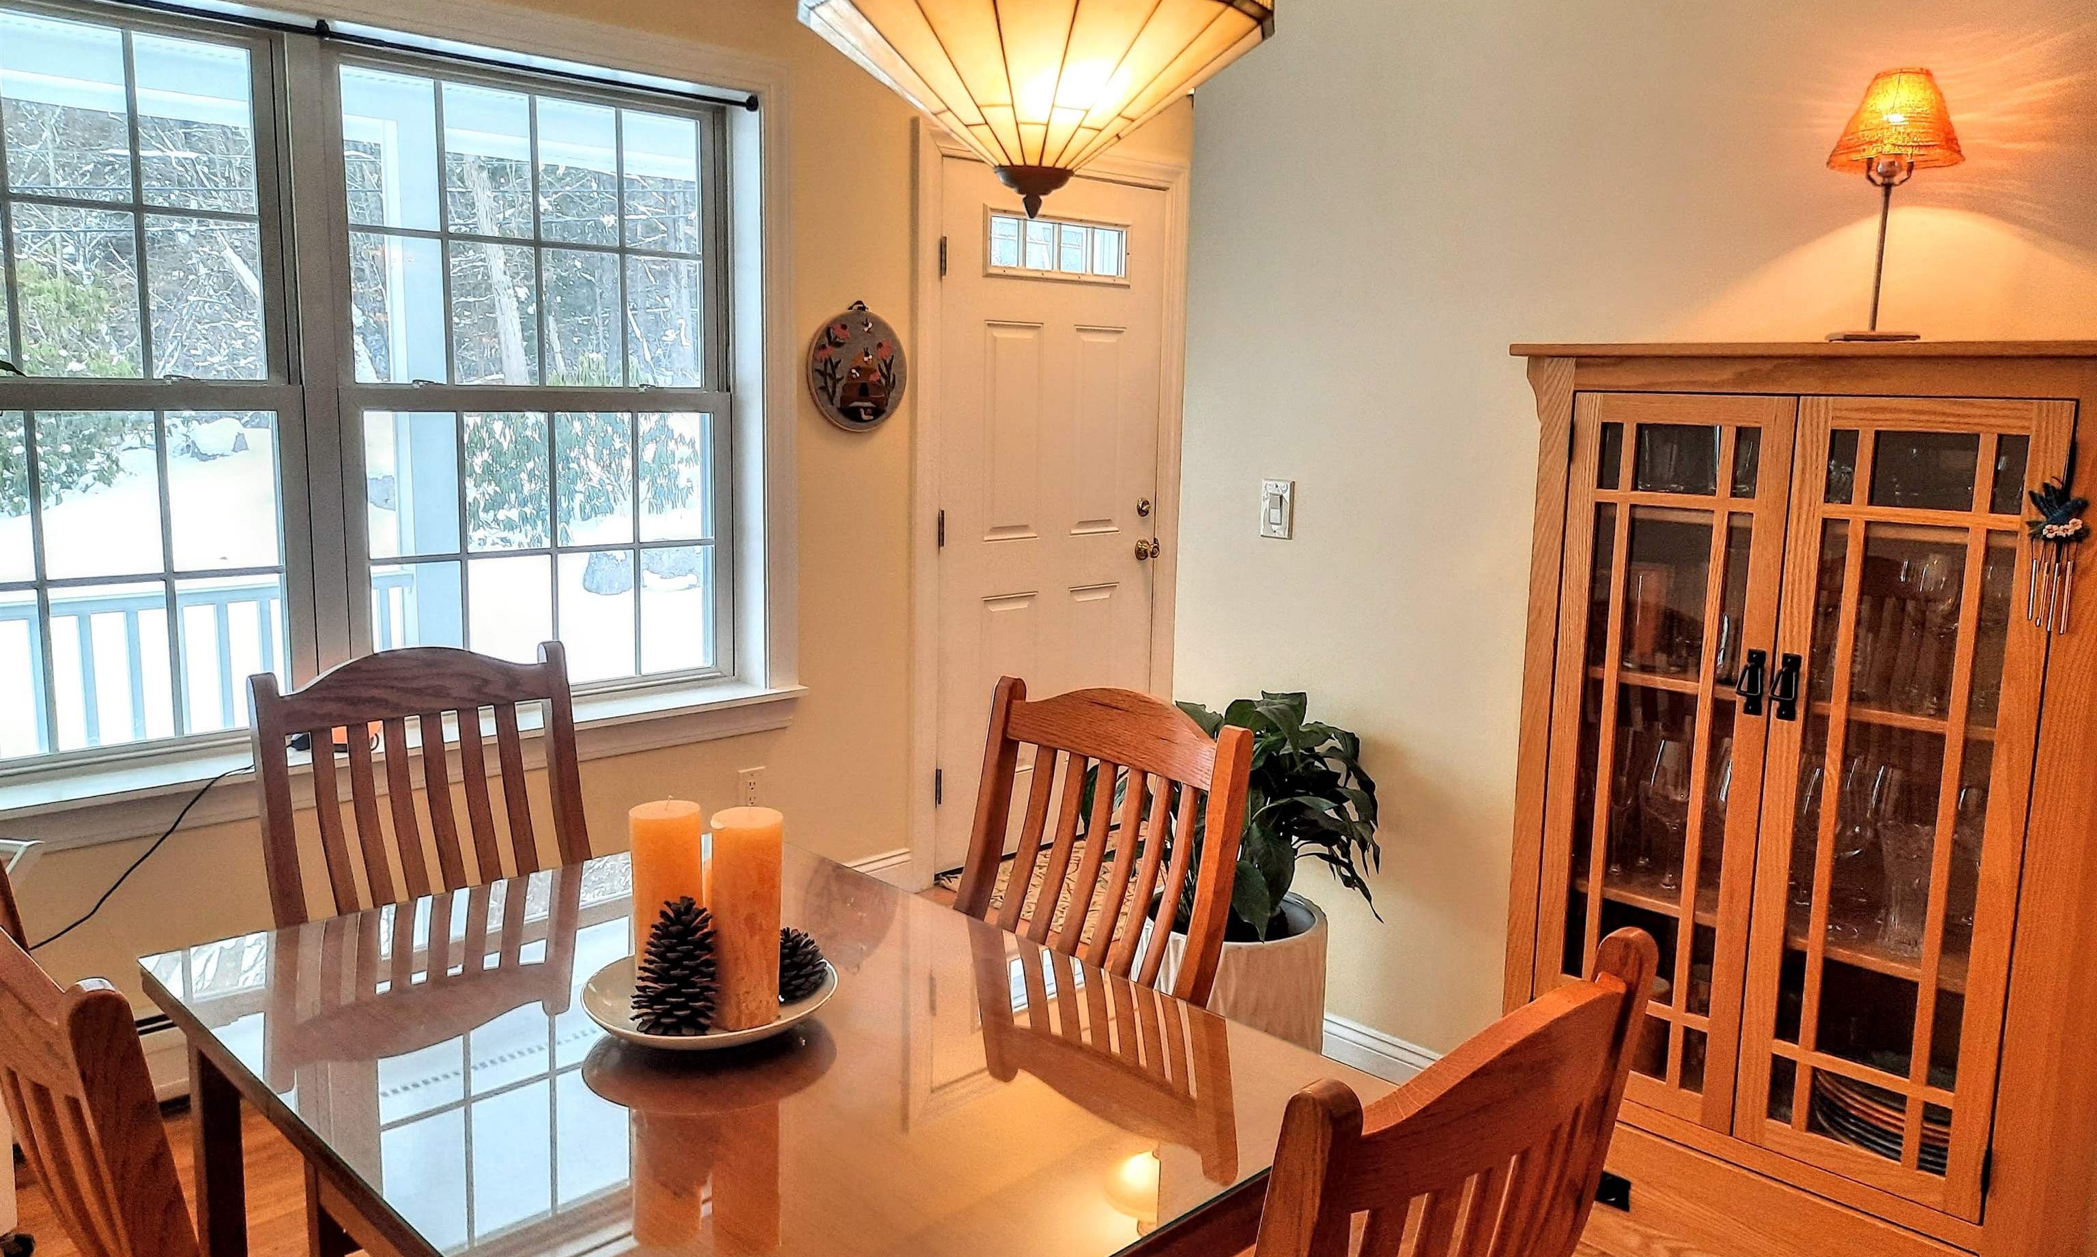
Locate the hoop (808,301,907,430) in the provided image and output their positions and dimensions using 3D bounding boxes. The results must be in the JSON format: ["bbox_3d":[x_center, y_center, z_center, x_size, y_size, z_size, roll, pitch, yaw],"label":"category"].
[{"bbox_3d":[-0.496,-0.684,3.974,0.305,0.330,0.022,-7,12,-44],"label":"hoop"}]

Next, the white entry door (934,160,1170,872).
[{"bbox_3d":[0.011,-0.328,4.584,0.920,2.020,0.055,-7,12,-44],"label":"white entry door"}]

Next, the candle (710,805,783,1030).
[{"bbox_3d":[-0.324,0.308,1.615,0.075,0.222,0.075,1,9,0],"label":"candle"}]

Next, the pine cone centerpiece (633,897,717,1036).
[{"bbox_3d":[-0.389,0.343,1.571,0.083,0.138,0.083,1,9,0],"label":"pine cone centerpiece"}]

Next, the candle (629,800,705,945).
[{"bbox_3d":[-0.411,0.303,1.634,0.075,0.222,0.075,-7,12,-44],"label":"candle"}]

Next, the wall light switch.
[{"bbox_3d":[0.478,-0.251,3.208,0.012,0.122,0.077,-7,12,-44],"label":"wall light switch"}]

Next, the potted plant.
[{"bbox_3d":[0.374,0.550,3.015,0.580,0.860,0.580,1,9,0],"label":"potted plant"}]

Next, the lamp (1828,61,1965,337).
[{"bbox_3d":[1.205,-0.600,2.171,0.185,0.388,0.185,-7,12,-44],"label":"lamp"}]

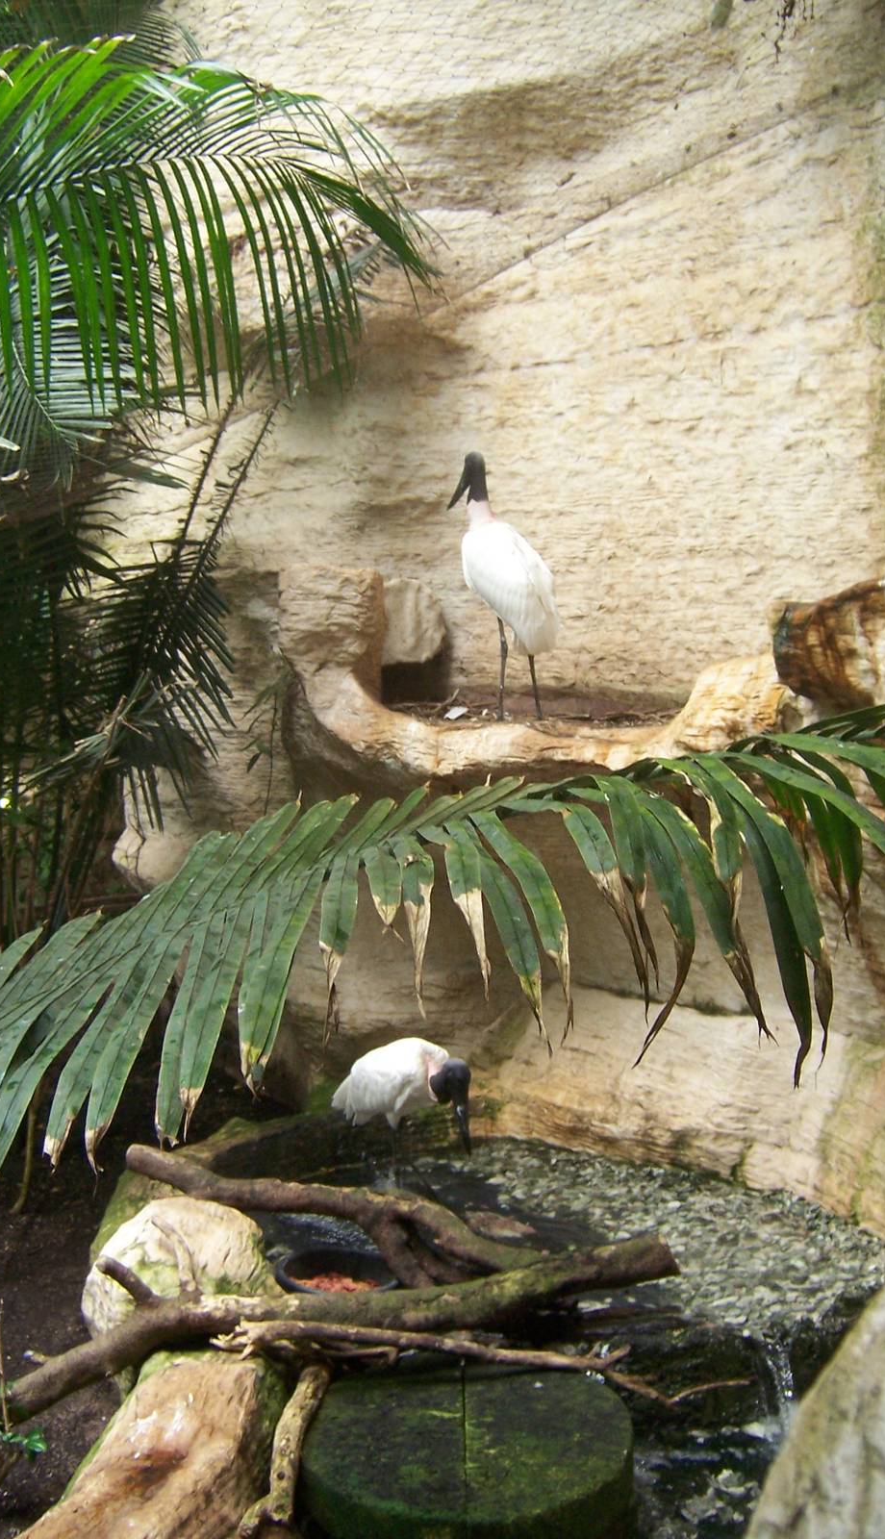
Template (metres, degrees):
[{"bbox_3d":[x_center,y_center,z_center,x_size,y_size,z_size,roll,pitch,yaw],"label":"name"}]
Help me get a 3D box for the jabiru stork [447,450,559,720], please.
[{"bbox_3d":[0.280,-0.812,6.500,0.320,1.190,0.600,-5,7,-42],"label":"jabiru stork"}]

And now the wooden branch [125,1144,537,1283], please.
[{"bbox_3d":[-0.435,1.625,5.417,1.599,0.249,0.244,12,7,16],"label":"wooden branch"}]

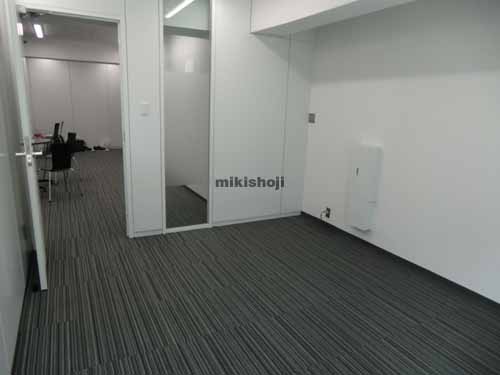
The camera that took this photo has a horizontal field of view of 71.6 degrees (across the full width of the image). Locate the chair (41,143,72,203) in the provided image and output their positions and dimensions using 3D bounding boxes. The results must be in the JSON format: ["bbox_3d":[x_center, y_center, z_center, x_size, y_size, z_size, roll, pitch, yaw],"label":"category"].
[{"bbox_3d":[-2.721,-0.251,4.854,0.500,0.780,0.480,10,16,30],"label":"chair"}]

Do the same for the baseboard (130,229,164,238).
[{"bbox_3d":[-1.062,0.487,3.627,0.330,0.058,0.020,-5,15,-28],"label":"baseboard"}]

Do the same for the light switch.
[{"bbox_3d":[-1.004,-0.752,3.335,0.080,0.125,0.014,-5,15,-28],"label":"light switch"}]

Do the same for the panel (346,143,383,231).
[{"bbox_3d":[1.194,0.001,3.656,0.090,0.880,0.310,-5,15,-28],"label":"panel"}]

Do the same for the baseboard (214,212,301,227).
[{"bbox_3d":[0.139,0.383,4.277,1.270,0.058,0.020,-5,15,-28],"label":"baseboard"}]

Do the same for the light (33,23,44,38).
[{"bbox_3d":[-3.796,-2.812,6.247,0.140,0.080,1.300,-5,15,-28],"label":"light"}]

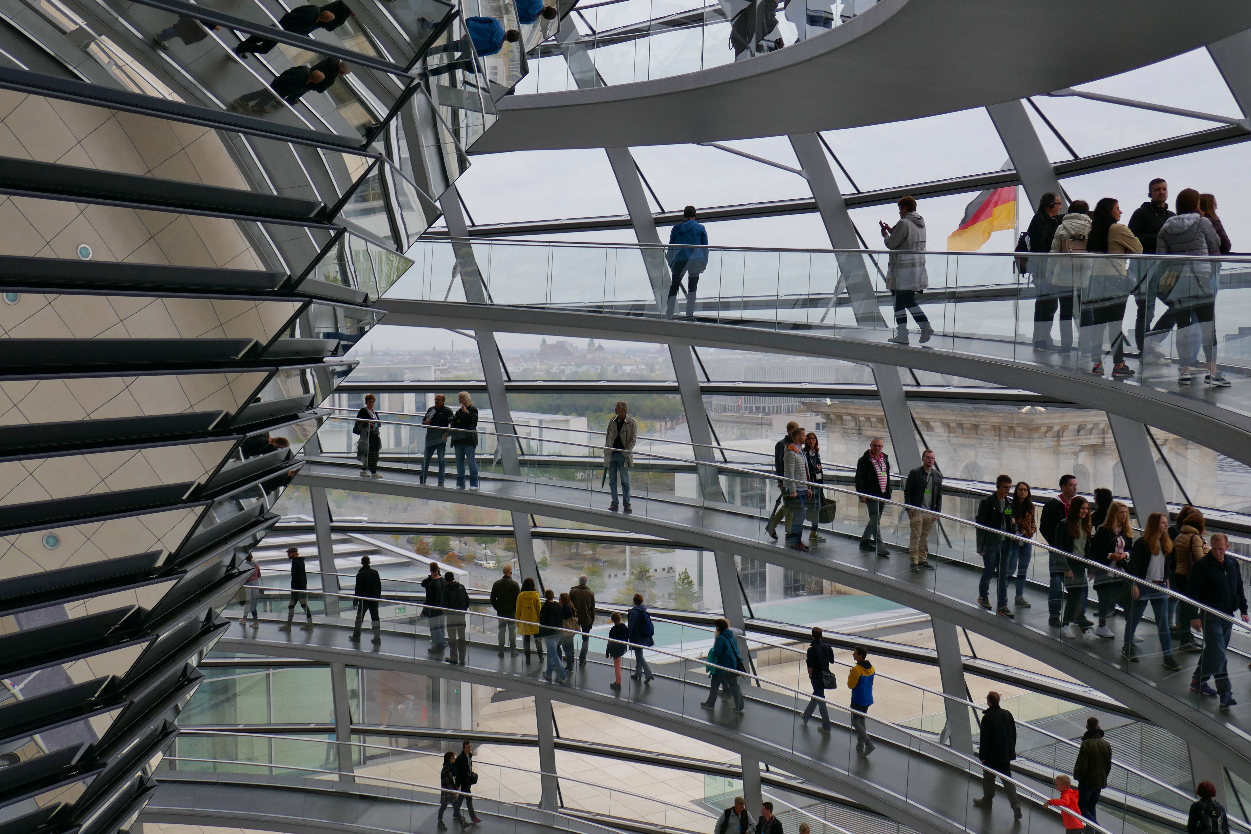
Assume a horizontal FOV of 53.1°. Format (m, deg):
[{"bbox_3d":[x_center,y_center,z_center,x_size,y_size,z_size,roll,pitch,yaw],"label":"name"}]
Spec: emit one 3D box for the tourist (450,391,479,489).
[{"bbox_3d":[-2.971,0.440,23.087,0.520,1.746,0.400,2,4,30],"label":"tourist"}]

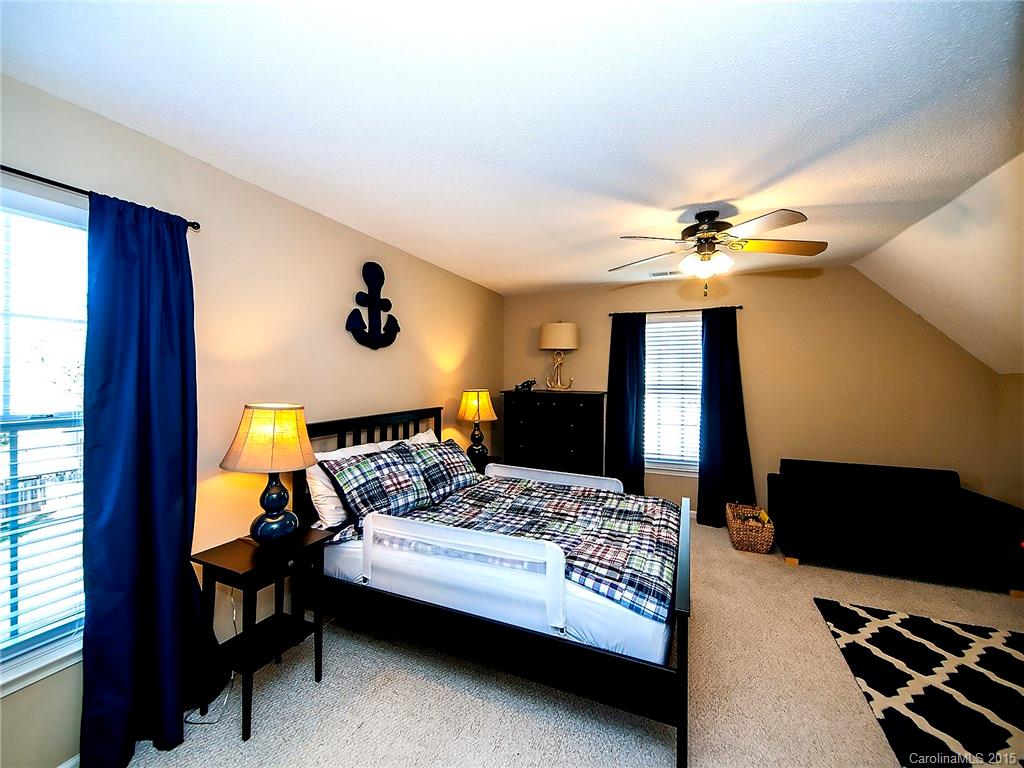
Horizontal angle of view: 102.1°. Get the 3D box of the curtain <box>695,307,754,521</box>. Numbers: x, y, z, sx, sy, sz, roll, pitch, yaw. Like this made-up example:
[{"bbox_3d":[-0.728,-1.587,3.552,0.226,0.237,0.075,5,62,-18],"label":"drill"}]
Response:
[{"bbox_3d":[2.093,0.332,4.037,0.480,2.150,0.140,1,1,23],"label":"curtain"}]

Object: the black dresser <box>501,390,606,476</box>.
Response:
[{"bbox_3d":[0.481,0.738,4.531,1.080,1.306,0.500,1,1,23],"label":"black dresser"}]

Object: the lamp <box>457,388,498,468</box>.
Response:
[{"bbox_3d":[-0.331,0.380,3.977,0.400,0.640,0.400,0,1,0],"label":"lamp"}]

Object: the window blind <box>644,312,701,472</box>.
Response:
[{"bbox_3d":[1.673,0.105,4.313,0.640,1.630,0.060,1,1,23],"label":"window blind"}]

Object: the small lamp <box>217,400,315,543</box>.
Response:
[{"bbox_3d":[-1.136,0.419,1.974,0.400,0.640,0.400,1,1,23],"label":"small lamp"}]

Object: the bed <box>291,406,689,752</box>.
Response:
[{"bbox_3d":[-0.012,0.830,2.501,2.010,1.204,1.460,1,1,23],"label":"bed"}]

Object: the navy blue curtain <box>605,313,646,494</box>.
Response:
[{"bbox_3d":[1.208,0.316,4.421,0.410,2.140,0.130,1,1,23],"label":"navy blue curtain"}]

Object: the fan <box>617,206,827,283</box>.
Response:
[{"bbox_3d":[1.173,-0.834,2.495,1.300,0.400,1.300,1,1,23],"label":"fan"}]

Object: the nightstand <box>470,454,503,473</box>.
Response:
[{"bbox_3d":[-0.321,1.051,3.920,0.350,0.700,0.460,1,1,23],"label":"nightstand"}]

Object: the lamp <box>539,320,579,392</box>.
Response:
[{"bbox_3d":[0.513,-0.295,4.492,0.420,0.760,0.420,1,1,23],"label":"lamp"}]

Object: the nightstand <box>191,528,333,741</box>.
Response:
[{"bbox_3d":[-1.126,1.089,1.899,0.352,0.705,0.455,1,1,26],"label":"nightstand"}]

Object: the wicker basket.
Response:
[{"bbox_3d":[2.081,1.271,3.647,0.340,0.290,0.440,1,1,23],"label":"wicker basket"}]

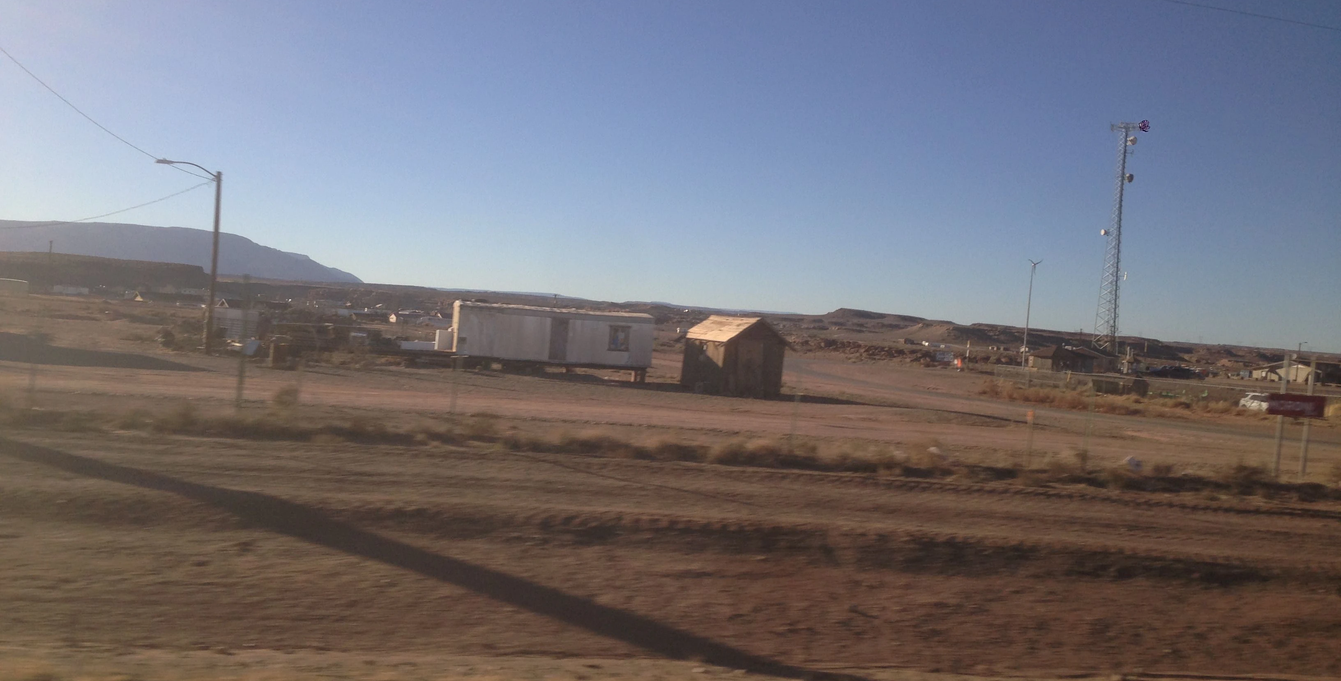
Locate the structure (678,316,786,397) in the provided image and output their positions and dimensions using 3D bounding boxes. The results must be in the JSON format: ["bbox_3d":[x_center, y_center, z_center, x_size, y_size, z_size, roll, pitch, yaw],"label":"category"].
[{"bbox_3d":[2.800,0.688,56.000,3.100,3.300,4.000,4,1,-26],"label":"structure"}]

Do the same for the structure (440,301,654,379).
[{"bbox_3d":[-5.776,0.025,60.500,9.600,3.050,2.450,4,1,-14],"label":"structure"}]

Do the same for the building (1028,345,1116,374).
[{"bbox_3d":[61.916,2.906,197.000,11.000,4.000,7.200,4,1,-11],"label":"building"}]

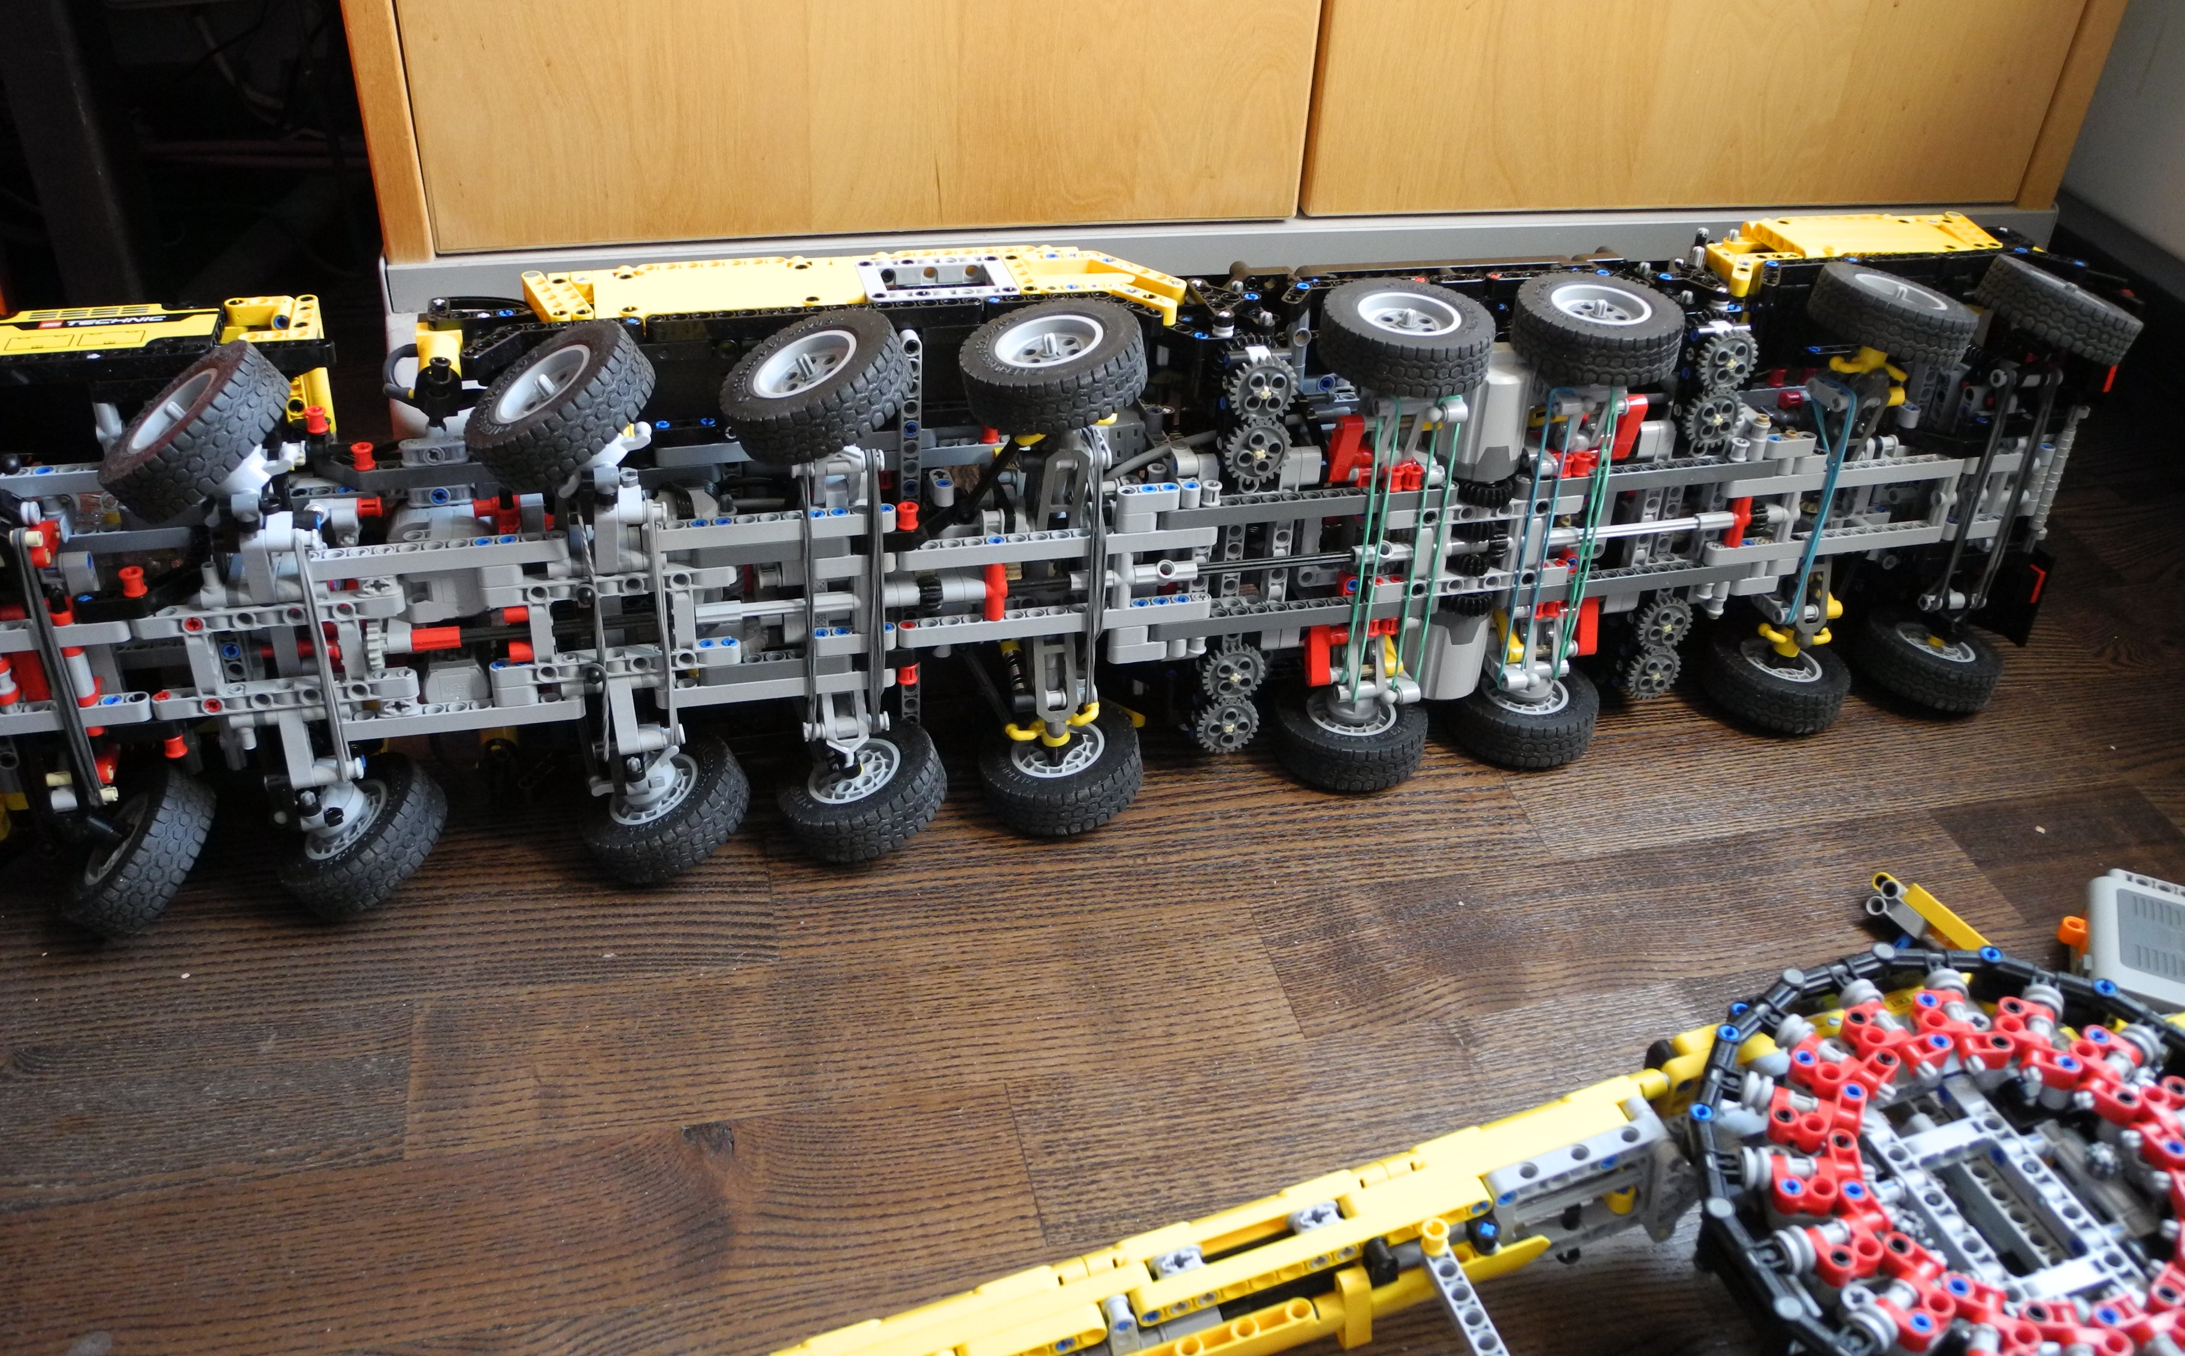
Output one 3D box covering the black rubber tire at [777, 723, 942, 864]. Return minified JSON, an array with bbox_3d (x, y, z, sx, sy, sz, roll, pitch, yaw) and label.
[{"bbox_3d":[-0.086,0.041,0.664,0.061,0.020,0.061,-21,37,-3],"label":"black rubber tire"}]

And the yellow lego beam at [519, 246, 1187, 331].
[{"bbox_3d":[-0.084,-0.140,0.646,0.238,0.011,0.063,-6,34,-13],"label":"yellow lego beam"}]

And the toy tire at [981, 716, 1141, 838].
[{"bbox_3d":[-0.012,0.034,0.688,0.062,0.020,0.062,-6,36,4],"label":"toy tire"}]

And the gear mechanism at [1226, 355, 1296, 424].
[{"bbox_3d":[0.061,-0.103,0.629,0.025,0.025,0.008,-6,34,-13],"label":"gear mechanism"}]

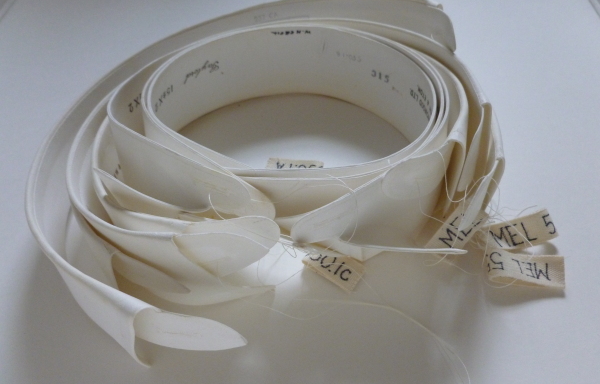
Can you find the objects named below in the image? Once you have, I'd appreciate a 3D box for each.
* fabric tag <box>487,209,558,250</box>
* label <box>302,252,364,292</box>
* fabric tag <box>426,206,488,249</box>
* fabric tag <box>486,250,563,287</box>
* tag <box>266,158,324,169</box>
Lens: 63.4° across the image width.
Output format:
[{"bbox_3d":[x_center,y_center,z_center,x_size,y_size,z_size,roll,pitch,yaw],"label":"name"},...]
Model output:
[{"bbox_3d":[0.113,0.019,0.248,0.037,0.007,0.015,-14,53,-11],"label":"fabric tag"},{"bbox_3d":[0.016,0.036,0.239,0.030,0.005,0.015,28,56,21],"label":"label"},{"bbox_3d":[0.082,0.018,0.249,0.015,0.005,0.034,35,59,25],"label":"fabric tag"},{"bbox_3d":[0.110,0.036,0.235,0.037,0.007,0.015,6,52,4],"label":"fabric tag"},{"bbox_3d":[-0.003,-0.013,0.279,0.032,0.003,0.015,4,51,3],"label":"tag"}]

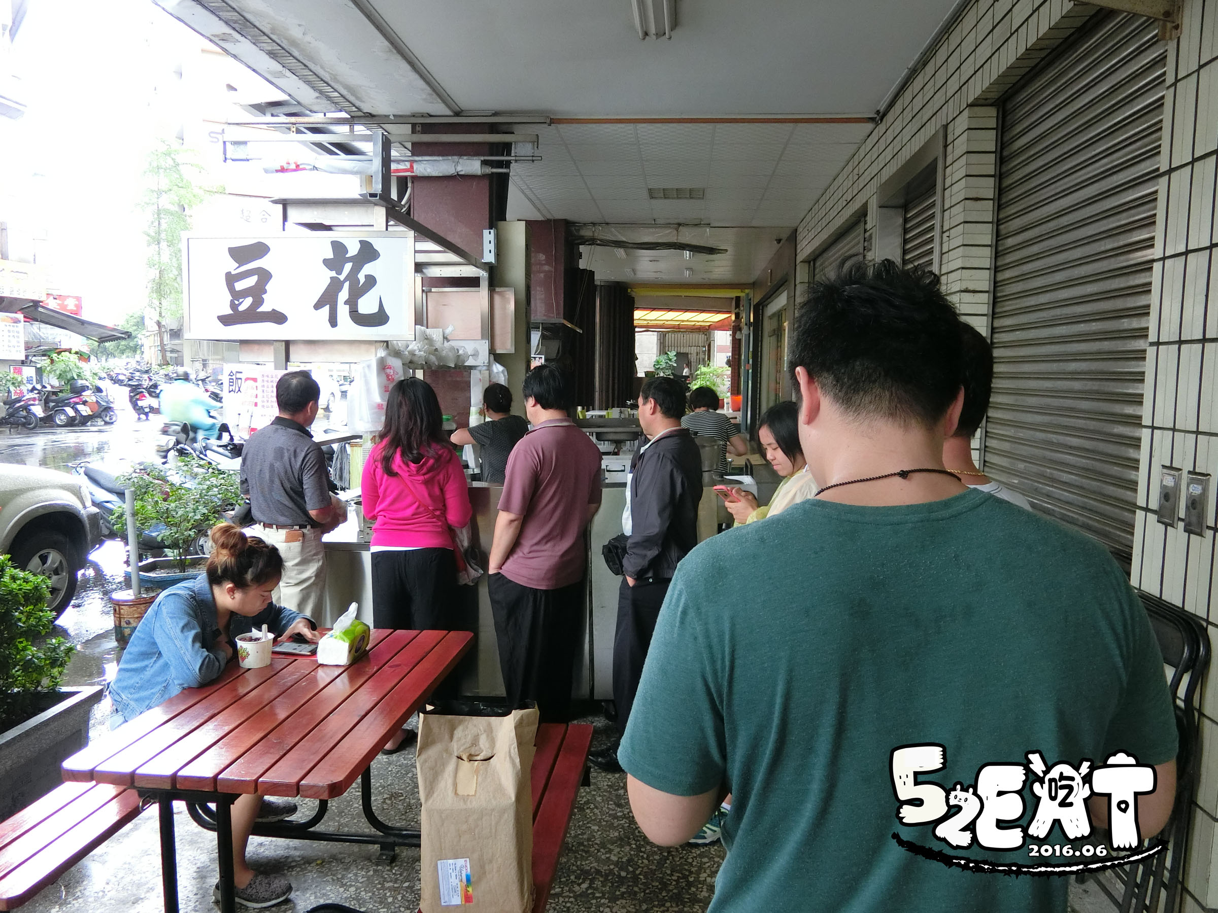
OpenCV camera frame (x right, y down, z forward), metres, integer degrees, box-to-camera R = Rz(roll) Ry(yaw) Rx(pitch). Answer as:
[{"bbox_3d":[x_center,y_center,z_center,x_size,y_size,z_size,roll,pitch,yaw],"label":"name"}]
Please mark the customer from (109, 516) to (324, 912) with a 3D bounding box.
[{"bbox_3d":[-1.196,0.777,2.895,0.720,1.180,0.500,1,5,5],"label":"customer"}]

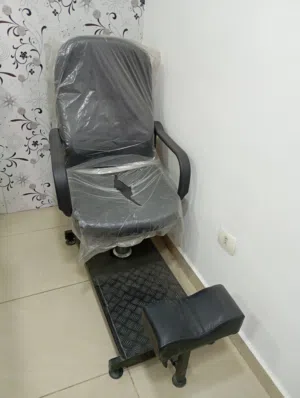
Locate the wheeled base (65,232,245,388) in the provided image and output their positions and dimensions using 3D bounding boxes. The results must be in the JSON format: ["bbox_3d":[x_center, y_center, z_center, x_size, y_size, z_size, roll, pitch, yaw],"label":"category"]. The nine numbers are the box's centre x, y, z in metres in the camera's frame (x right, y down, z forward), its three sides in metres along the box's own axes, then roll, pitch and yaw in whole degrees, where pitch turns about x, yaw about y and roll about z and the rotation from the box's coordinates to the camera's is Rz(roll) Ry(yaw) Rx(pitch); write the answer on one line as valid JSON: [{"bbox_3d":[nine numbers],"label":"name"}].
[{"bbox_3d":[-0.045,0.311,1.478,0.503,0.428,0.996,-10,36,-21],"label":"wheeled base"}]

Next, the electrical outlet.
[{"bbox_3d":[0.322,0.178,1.355,0.012,0.086,0.113,-10,36,-21],"label":"electrical outlet"}]

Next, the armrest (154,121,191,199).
[{"bbox_3d":[0.101,-0.196,1.601,0.060,0.258,0.420,-7,35,-18],"label":"armrest"}]

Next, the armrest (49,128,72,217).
[{"bbox_3d":[-0.401,-0.131,1.431,0.060,0.258,0.420,-7,35,-18],"label":"armrest"}]

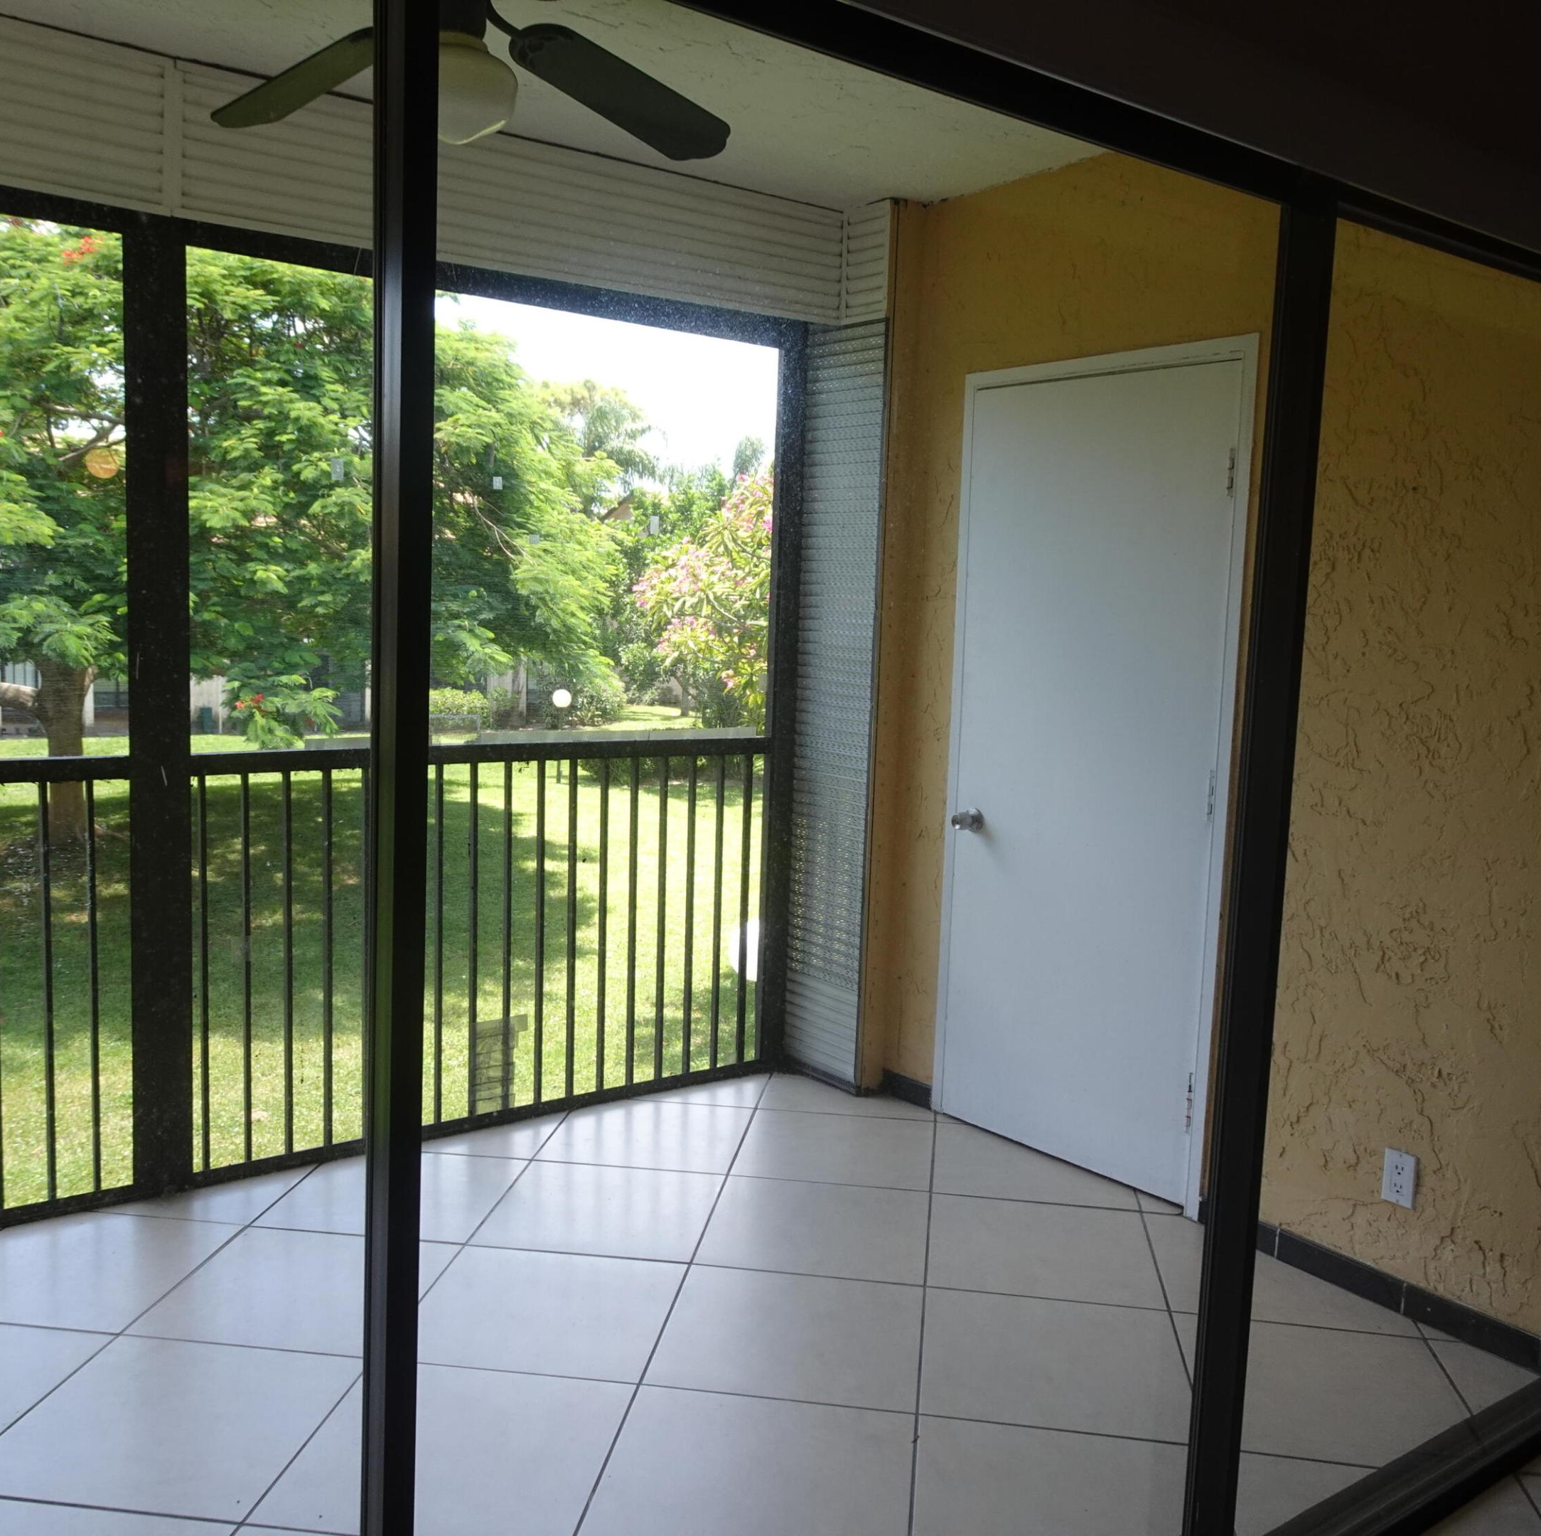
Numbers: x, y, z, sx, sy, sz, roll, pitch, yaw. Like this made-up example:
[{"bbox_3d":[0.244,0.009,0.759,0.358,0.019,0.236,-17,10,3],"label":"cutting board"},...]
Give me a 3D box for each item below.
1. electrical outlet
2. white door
[{"bbox_3d":[1.335,0.871,3.011,0.010,0.115,0.070,-4,9,-38],"label":"electrical outlet"},{"bbox_3d":[0.790,0.027,3.664,0.050,2.050,0.853,-4,9,-38],"label":"white door"}]

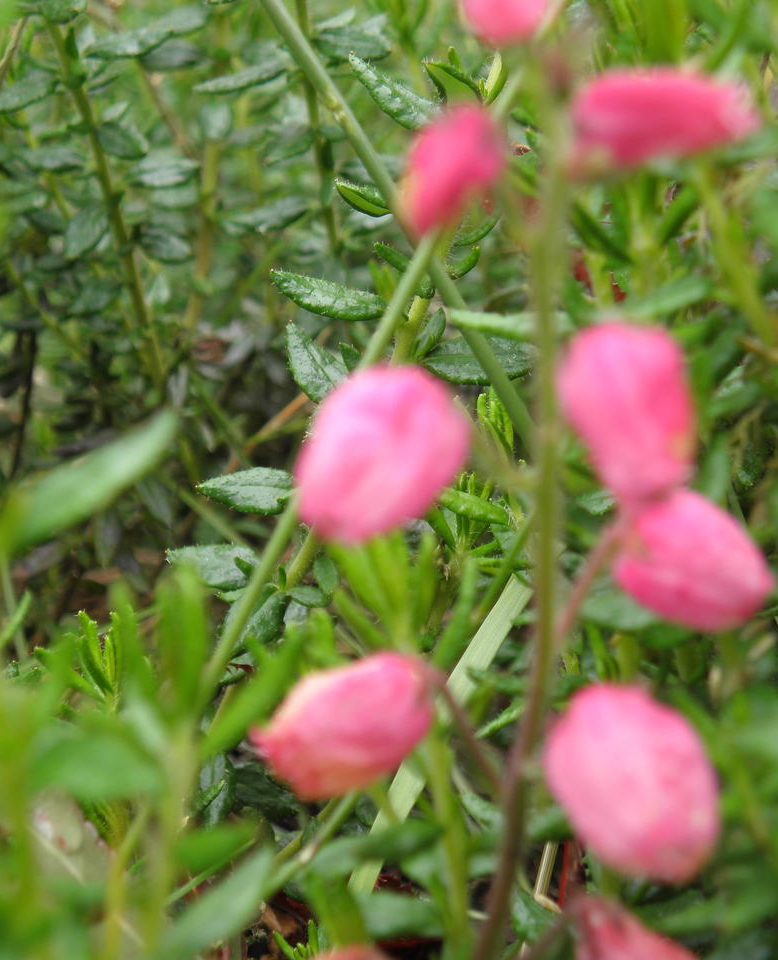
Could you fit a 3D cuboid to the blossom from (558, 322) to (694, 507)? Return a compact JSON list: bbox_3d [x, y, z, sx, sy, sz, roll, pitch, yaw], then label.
[{"bbox_3d":[0.016,-0.005,0.156,0.009,0.013,0.009,-12,-6,0],"label":"blossom"}]

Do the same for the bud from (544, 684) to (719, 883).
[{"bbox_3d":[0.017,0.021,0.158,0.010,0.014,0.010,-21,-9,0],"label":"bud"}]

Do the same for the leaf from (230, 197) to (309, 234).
[{"bbox_3d":[-0.016,-0.035,0.300,0.011,0.002,0.004,-13,39,-12],"label":"leaf"}]

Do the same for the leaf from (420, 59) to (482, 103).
[{"bbox_3d":[0.007,-0.042,0.242,0.009,0.004,0.002,34,56,-18],"label":"leaf"}]

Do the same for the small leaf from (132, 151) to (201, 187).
[{"bbox_3d":[-0.030,-0.041,0.300,0.009,0.002,0.004,-9,39,18],"label":"small leaf"}]

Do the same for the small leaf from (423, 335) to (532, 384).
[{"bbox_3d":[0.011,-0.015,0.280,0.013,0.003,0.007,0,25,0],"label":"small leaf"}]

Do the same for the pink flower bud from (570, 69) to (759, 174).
[{"bbox_3d":[0.018,-0.024,0.150,0.013,0.007,0.007,3,0,12],"label":"pink flower bud"}]

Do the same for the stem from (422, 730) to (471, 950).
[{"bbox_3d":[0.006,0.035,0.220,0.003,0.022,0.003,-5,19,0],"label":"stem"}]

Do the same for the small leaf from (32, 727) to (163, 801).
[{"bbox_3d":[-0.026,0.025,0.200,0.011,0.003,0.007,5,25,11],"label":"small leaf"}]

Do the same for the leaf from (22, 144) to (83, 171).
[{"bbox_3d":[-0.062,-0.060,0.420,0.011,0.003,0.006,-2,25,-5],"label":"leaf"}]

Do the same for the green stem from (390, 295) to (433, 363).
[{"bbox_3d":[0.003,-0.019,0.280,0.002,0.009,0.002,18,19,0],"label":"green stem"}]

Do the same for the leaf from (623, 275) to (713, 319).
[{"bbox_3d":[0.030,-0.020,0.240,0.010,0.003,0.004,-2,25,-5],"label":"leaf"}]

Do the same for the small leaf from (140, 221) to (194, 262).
[{"bbox_3d":[-0.030,-0.032,0.300,0.009,0.002,0.004,19,41,24],"label":"small leaf"}]

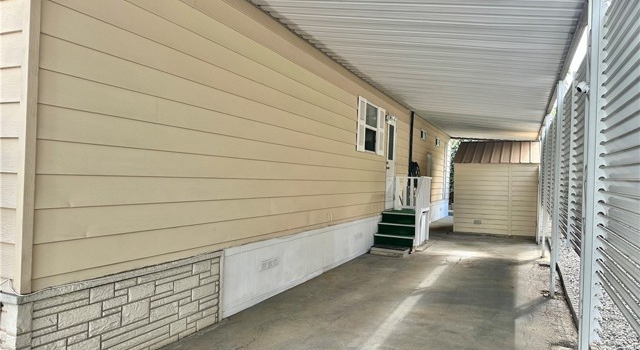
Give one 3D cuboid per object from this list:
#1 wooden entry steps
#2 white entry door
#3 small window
[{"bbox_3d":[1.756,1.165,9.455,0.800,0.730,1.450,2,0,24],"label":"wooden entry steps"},{"bbox_3d":[1.597,-0.209,9.959,0.080,1.980,0.800,2,0,24],"label":"white entry door"},{"bbox_3d":[1.043,-0.897,8.578,0.080,0.980,1.670,2,0,24],"label":"small window"}]

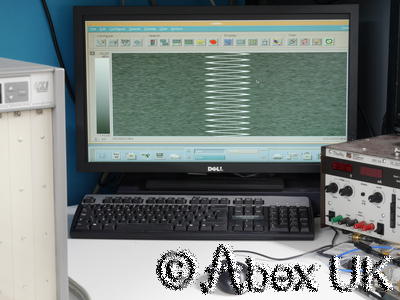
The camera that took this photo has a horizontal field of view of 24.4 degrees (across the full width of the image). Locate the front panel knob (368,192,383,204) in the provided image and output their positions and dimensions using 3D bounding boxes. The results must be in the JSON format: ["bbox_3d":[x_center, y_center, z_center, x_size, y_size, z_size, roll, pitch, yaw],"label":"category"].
[{"bbox_3d":[0.316,0.088,1.668,0.020,0.020,0.020,-12,16,-42],"label":"front panel knob"}]

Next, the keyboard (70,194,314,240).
[{"bbox_3d":[-0.012,0.130,1.788,0.455,0.030,0.165,0,16,3],"label":"keyboard"}]

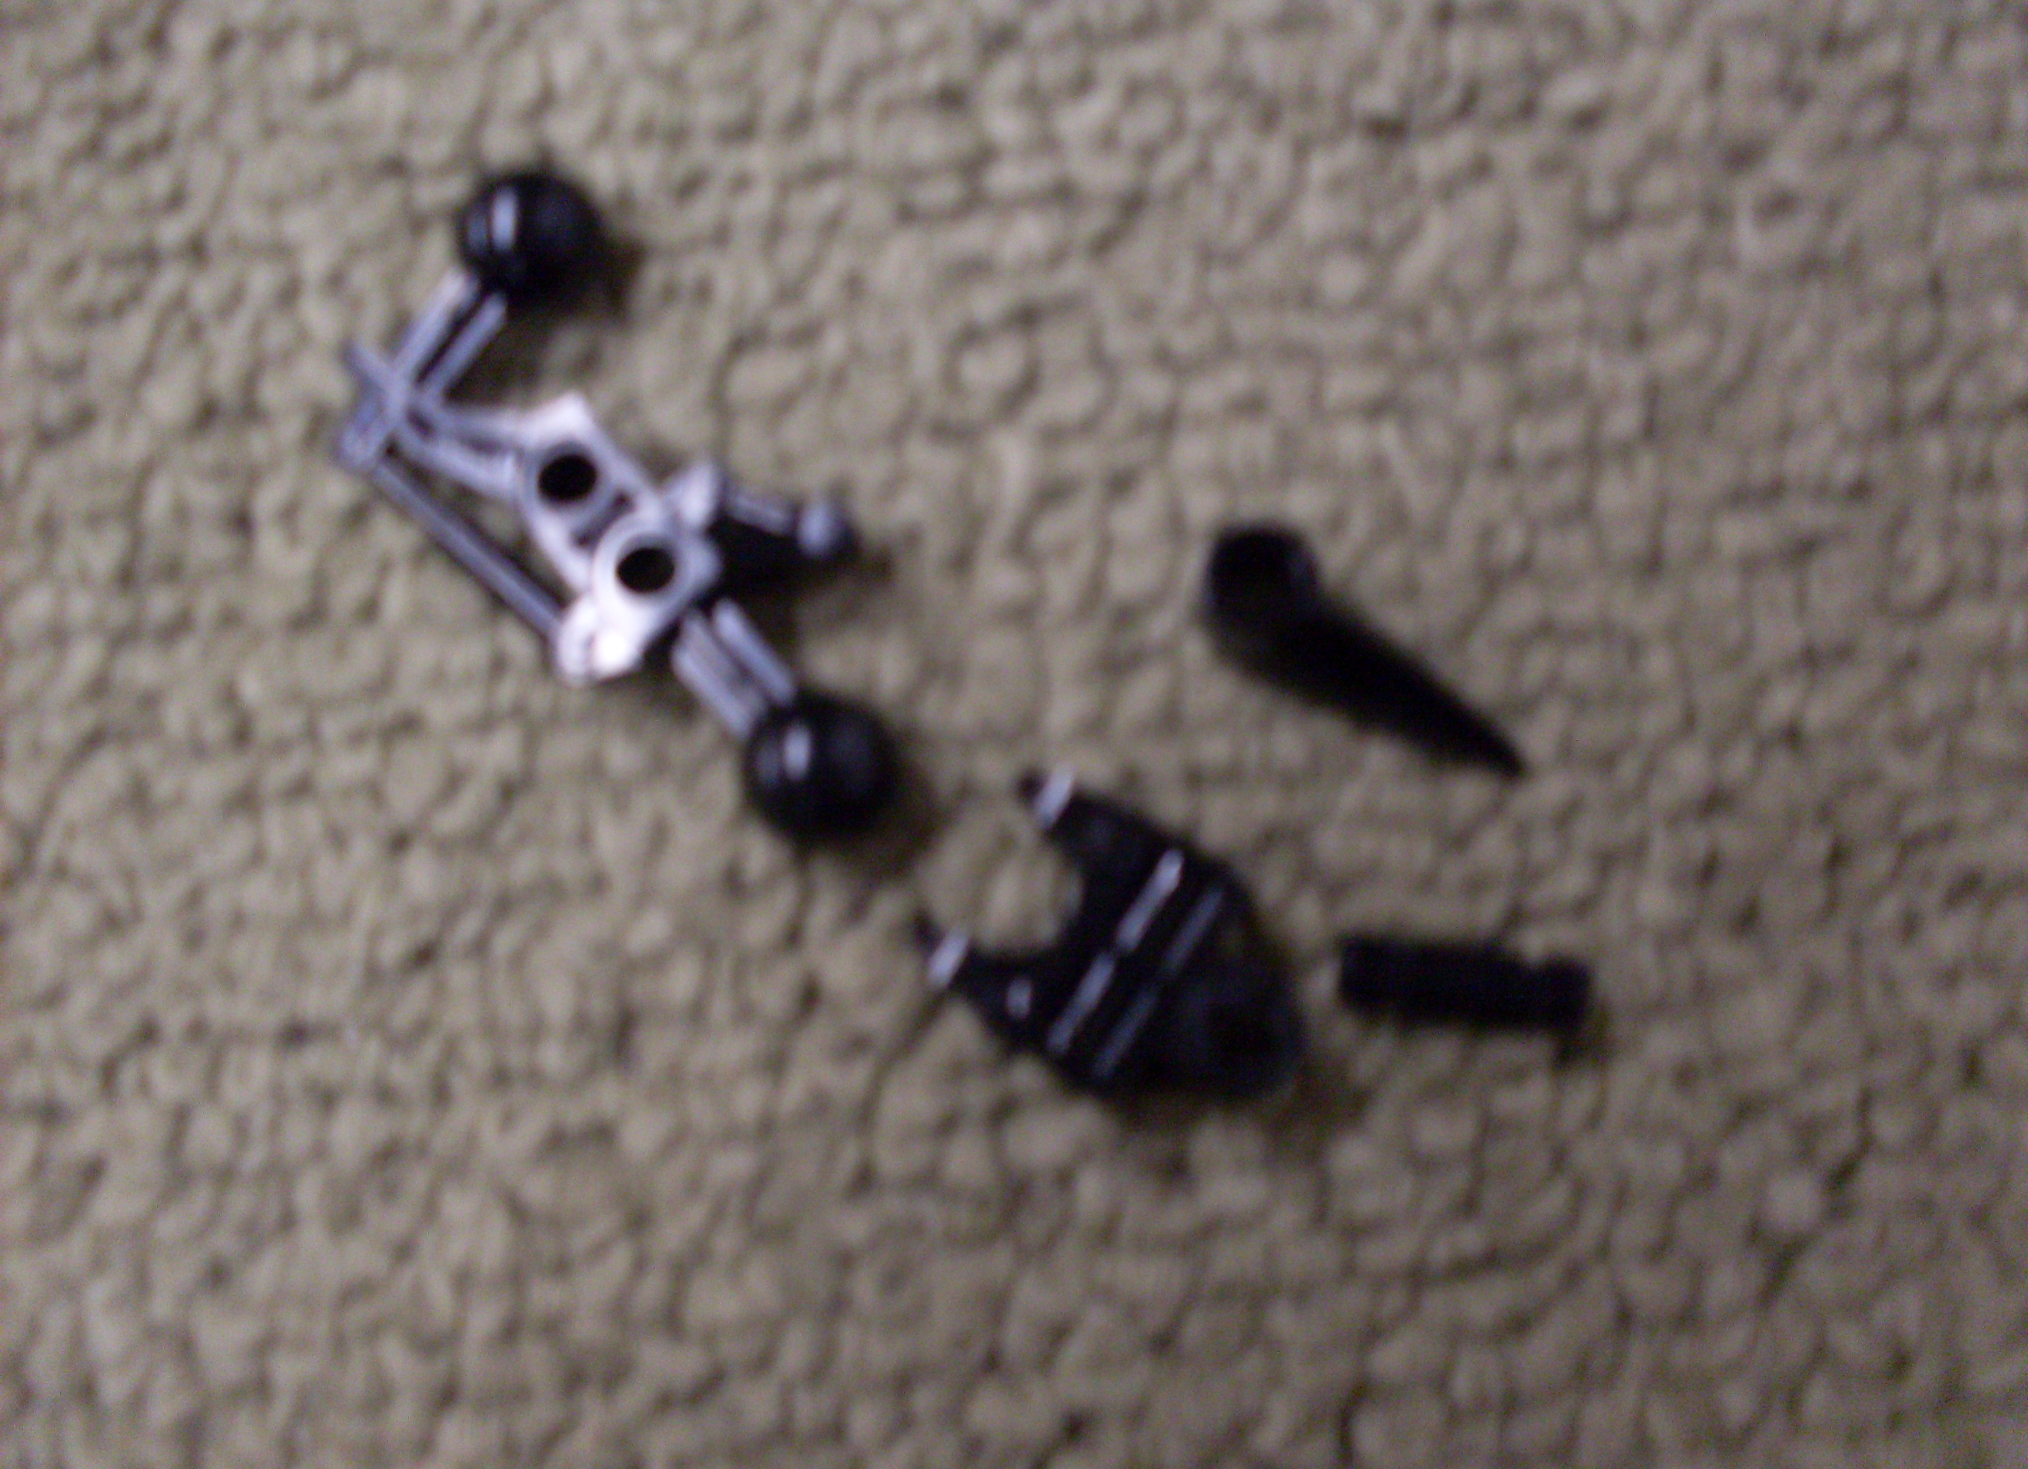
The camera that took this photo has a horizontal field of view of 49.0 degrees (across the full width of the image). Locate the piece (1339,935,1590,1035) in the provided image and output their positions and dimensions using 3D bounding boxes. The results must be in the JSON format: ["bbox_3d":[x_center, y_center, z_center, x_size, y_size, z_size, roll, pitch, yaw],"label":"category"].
[{"bbox_3d":[0.030,0.016,0.146,0.016,0.005,0.005,6,82,1],"label":"piece"}]

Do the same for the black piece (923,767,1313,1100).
[{"bbox_3d":[0.007,0.014,0.143,0.025,0.011,0.017,32,83,4],"label":"black piece"}]

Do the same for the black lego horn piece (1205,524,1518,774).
[{"bbox_3d":[0.023,-0.004,0.146,0.025,0.010,0.008,37,84,5],"label":"black lego horn piece"}]

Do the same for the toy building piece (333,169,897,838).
[{"bbox_3d":[-0.024,-0.015,0.146,0.024,0.013,0.050,-43,84,-5],"label":"toy building piece"}]

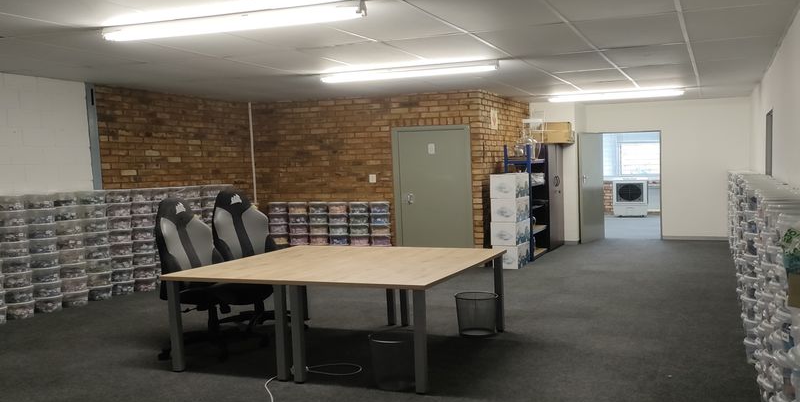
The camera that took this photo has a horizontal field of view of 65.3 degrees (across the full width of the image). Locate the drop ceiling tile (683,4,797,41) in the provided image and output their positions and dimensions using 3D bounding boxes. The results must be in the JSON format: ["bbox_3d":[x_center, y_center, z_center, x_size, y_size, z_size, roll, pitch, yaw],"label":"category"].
[{"bbox_3d":[2.609,-1.365,4.806,0.750,0.030,1.320,0,4,25],"label":"drop ceiling tile"}]

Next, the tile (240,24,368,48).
[{"bbox_3d":[-0.812,-1.228,4.495,0.724,0.030,1.301,0,4,25],"label":"tile"}]

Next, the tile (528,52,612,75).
[{"bbox_3d":[1.779,-1.445,6.493,0.748,0.030,1.320,0,4,25],"label":"tile"}]

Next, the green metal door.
[{"bbox_3d":[0.454,-0.088,8.450,1.120,1.920,0.100,0,4,22],"label":"green metal door"}]

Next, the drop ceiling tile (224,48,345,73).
[{"bbox_3d":[-0.956,-1.316,5.931,0.750,0.030,1.320,0,4,25],"label":"drop ceiling tile"}]

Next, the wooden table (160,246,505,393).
[{"bbox_3d":[-0.407,0.804,4.815,2.042,0.673,1.723,0,4,25],"label":"wooden table"}]

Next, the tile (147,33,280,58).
[{"bbox_3d":[-1.501,-1.219,4.713,0.721,0.030,1.320,0,4,25],"label":"tile"}]

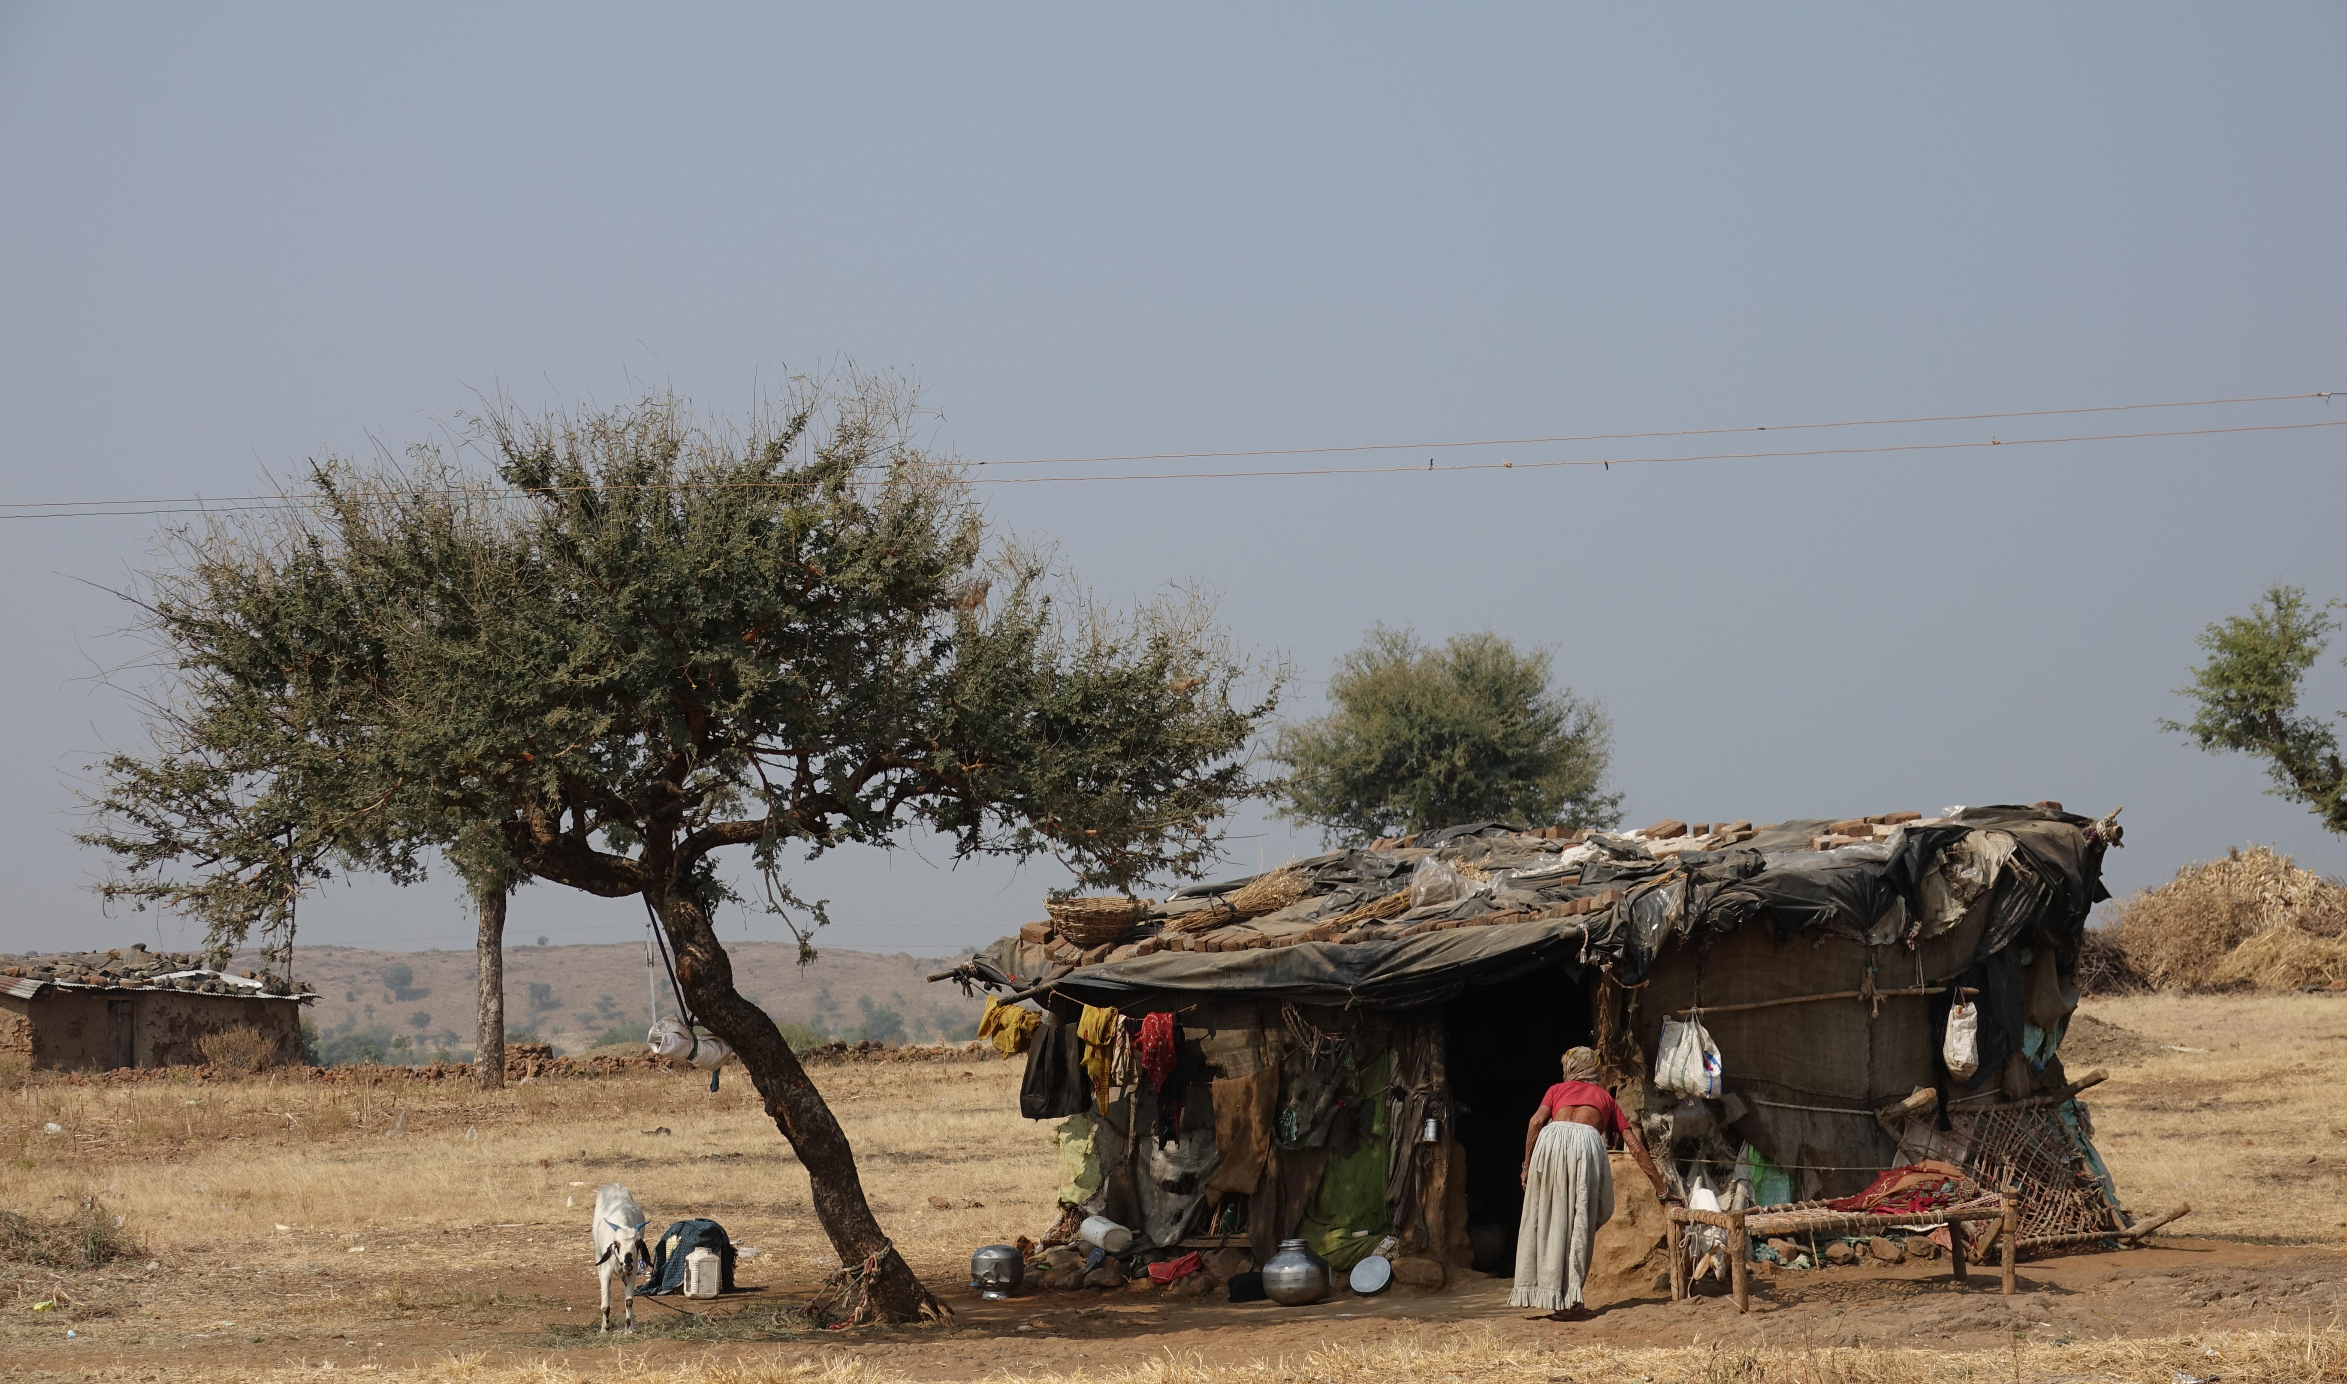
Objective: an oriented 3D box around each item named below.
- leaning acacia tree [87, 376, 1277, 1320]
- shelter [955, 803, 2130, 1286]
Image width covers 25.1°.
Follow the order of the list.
[{"bbox_3d":[-2.400,0.812,25.995,5.750,4.600,4.900,0,-3,0],"label":"leaning acacia tree"},{"bbox_3d":[2.200,1.968,29.636,4.500,2.600,4.700,-2,-4,33],"label":"shelter"}]

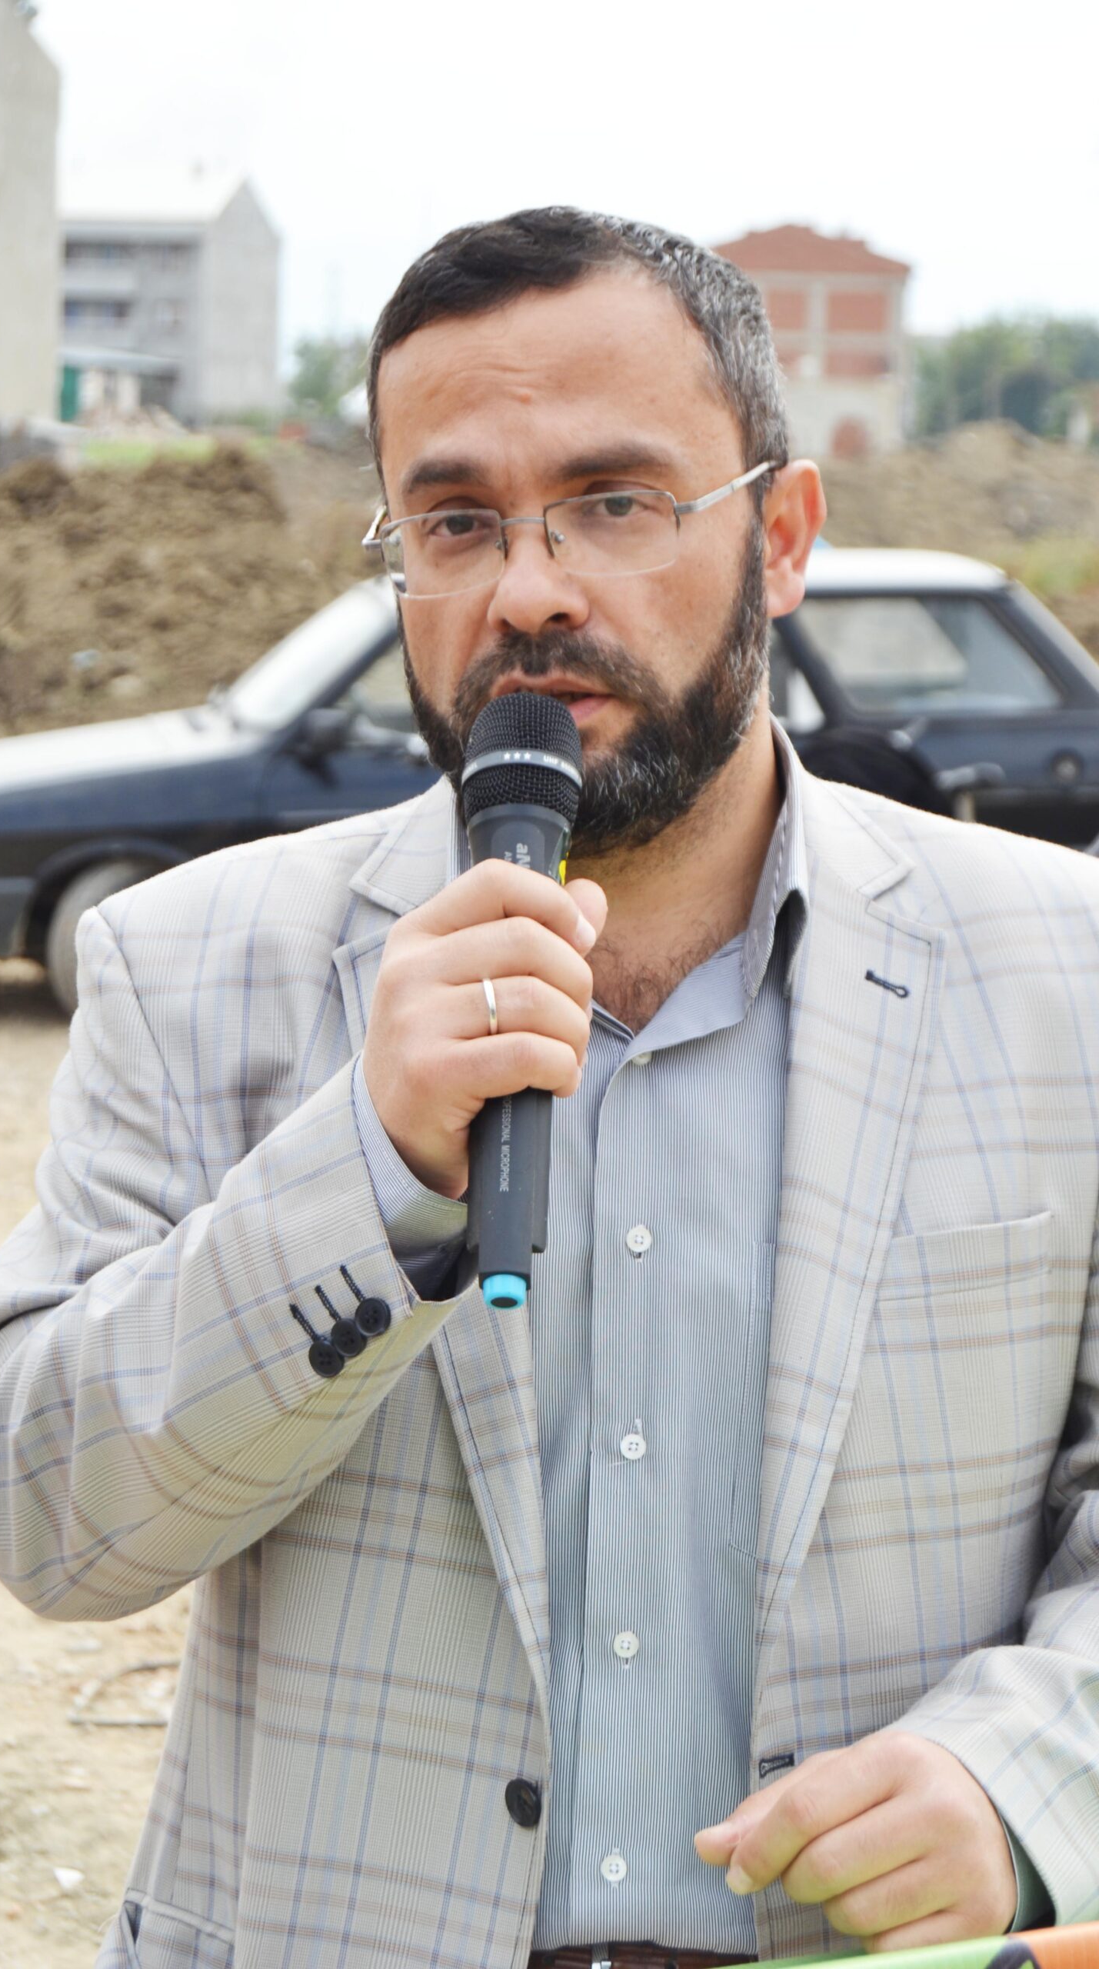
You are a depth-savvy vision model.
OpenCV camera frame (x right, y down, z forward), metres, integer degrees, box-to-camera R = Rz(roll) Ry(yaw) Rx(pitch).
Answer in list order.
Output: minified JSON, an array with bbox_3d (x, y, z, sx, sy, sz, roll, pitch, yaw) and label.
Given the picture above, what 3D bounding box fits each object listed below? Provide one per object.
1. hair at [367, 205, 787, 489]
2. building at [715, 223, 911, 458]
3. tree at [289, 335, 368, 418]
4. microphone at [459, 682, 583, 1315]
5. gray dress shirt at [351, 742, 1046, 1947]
[{"bbox_3d":[0.013,-0.261,1.915,0.172,0.160,0.200,-4,4,16],"label":"hair"},{"bbox_3d":[11.348,-29.217,205.000,9.700,10.800,9.700,-1,7,-11],"label":"building"},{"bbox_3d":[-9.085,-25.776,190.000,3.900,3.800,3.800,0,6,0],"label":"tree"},{"bbox_3d":[-0.013,0.007,1.745,0.049,0.252,0.049,1,-22,3],"label":"microphone"},{"bbox_3d":[0.034,0.155,1.940,0.500,0.540,0.330,1,6,6],"label":"gray dress shirt"}]

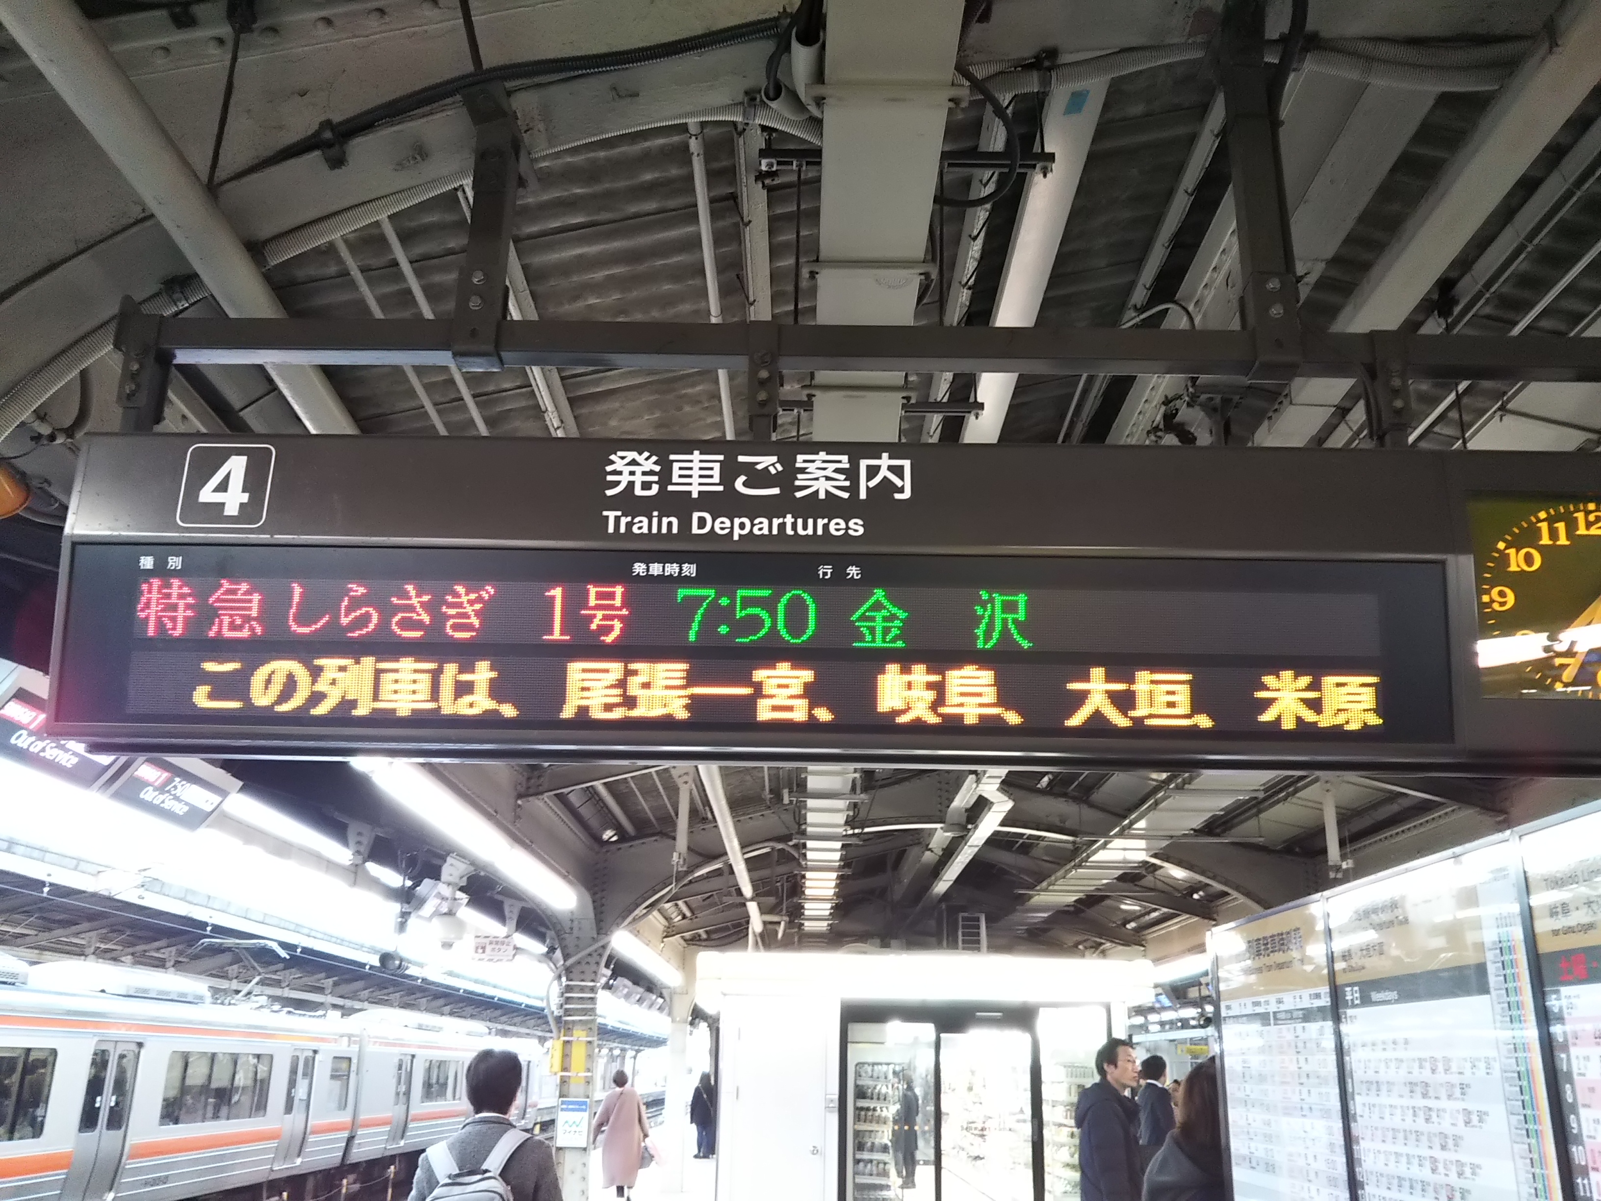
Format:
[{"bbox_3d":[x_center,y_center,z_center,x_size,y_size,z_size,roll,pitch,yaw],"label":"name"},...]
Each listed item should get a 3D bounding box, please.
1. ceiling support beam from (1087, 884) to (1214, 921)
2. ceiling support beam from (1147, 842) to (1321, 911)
[{"bbox_3d":[3.611,3.111,14.674,1.600,0.220,0.180,14,-18,5],"label":"ceiling support beam"},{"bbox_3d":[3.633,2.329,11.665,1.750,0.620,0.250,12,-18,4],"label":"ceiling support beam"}]

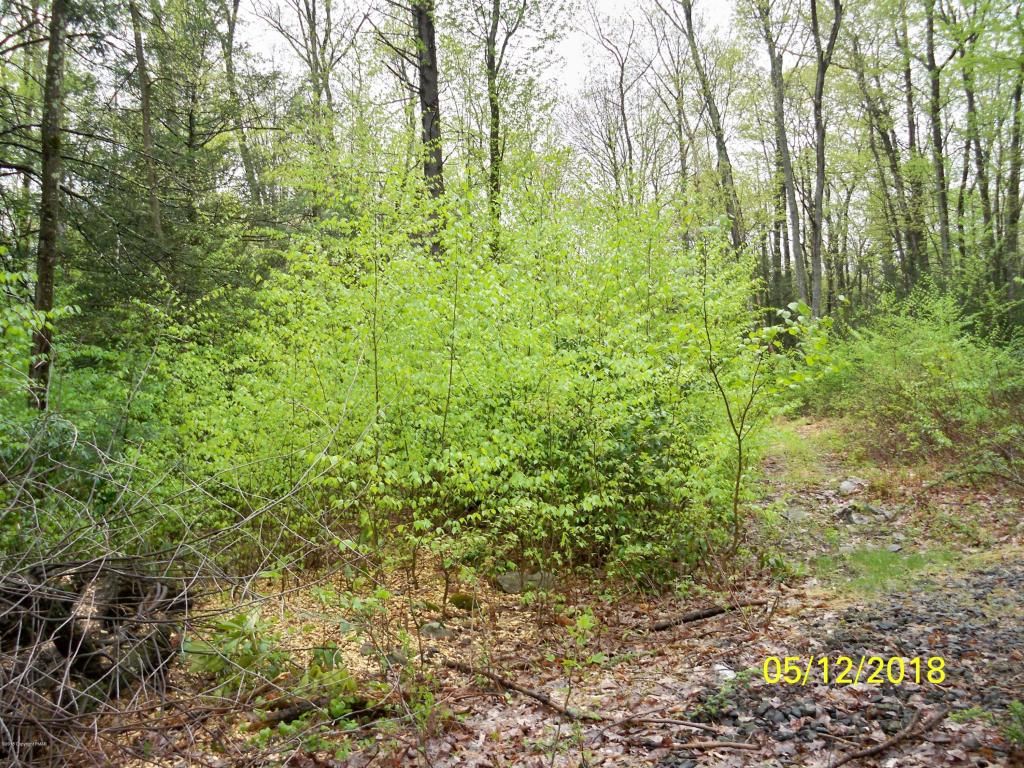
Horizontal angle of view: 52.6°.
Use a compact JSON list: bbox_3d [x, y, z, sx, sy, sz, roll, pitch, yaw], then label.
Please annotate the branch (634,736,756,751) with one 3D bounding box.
[{"bbox_3d":[0.762,1.500,4.314,0.509,0.035,0.055,-1,0,9],"label":"branch"}]

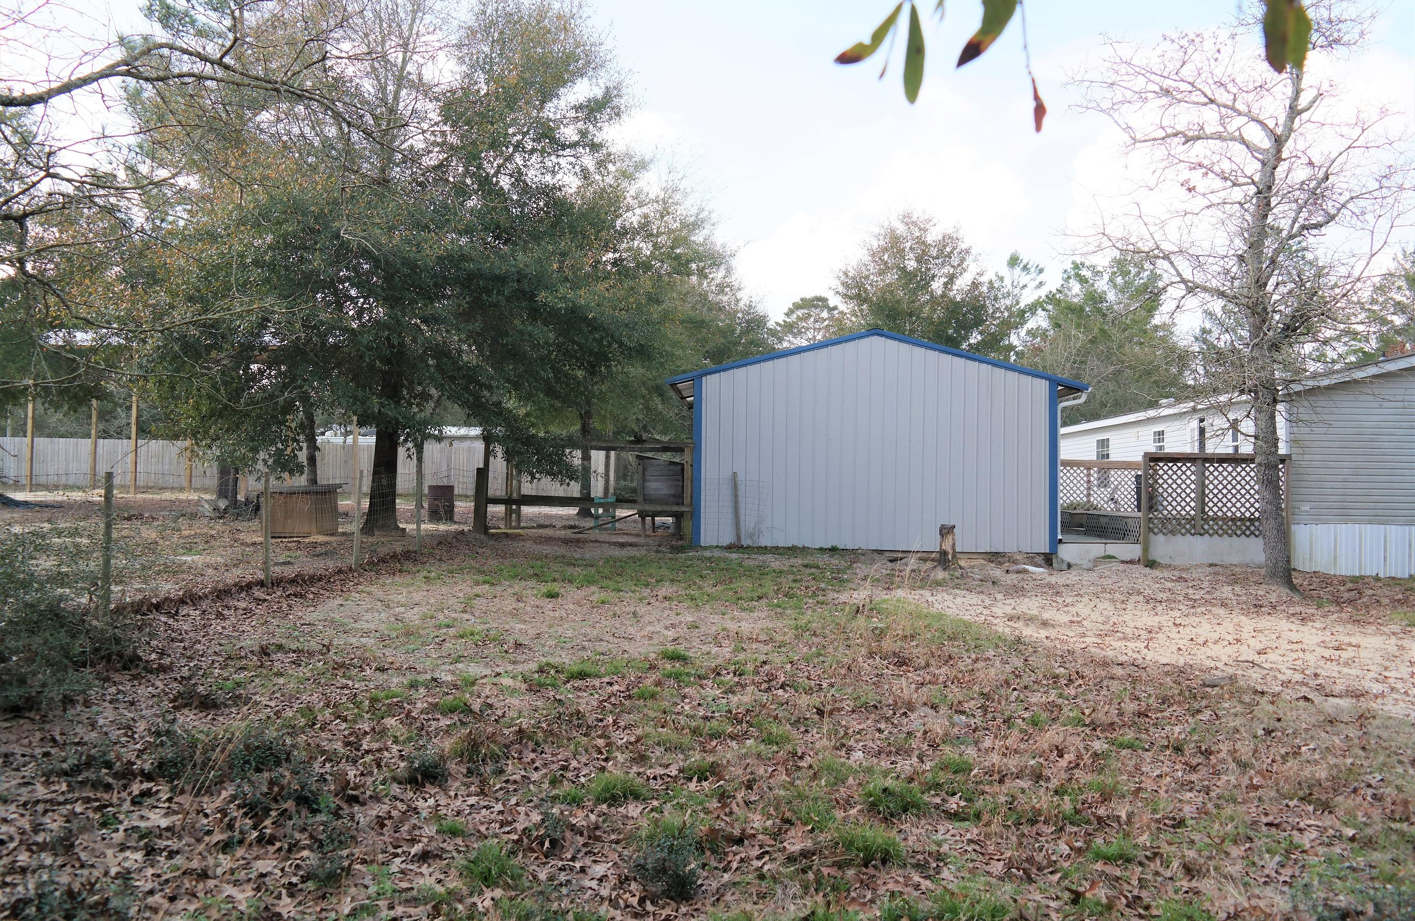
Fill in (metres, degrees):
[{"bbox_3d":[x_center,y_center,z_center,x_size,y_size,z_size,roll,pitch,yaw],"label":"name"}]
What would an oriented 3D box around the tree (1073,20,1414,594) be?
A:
[{"bbox_3d":[7.724,-2.360,15.300,4.750,8.400,4.500,1,-1,2],"label":"tree"}]

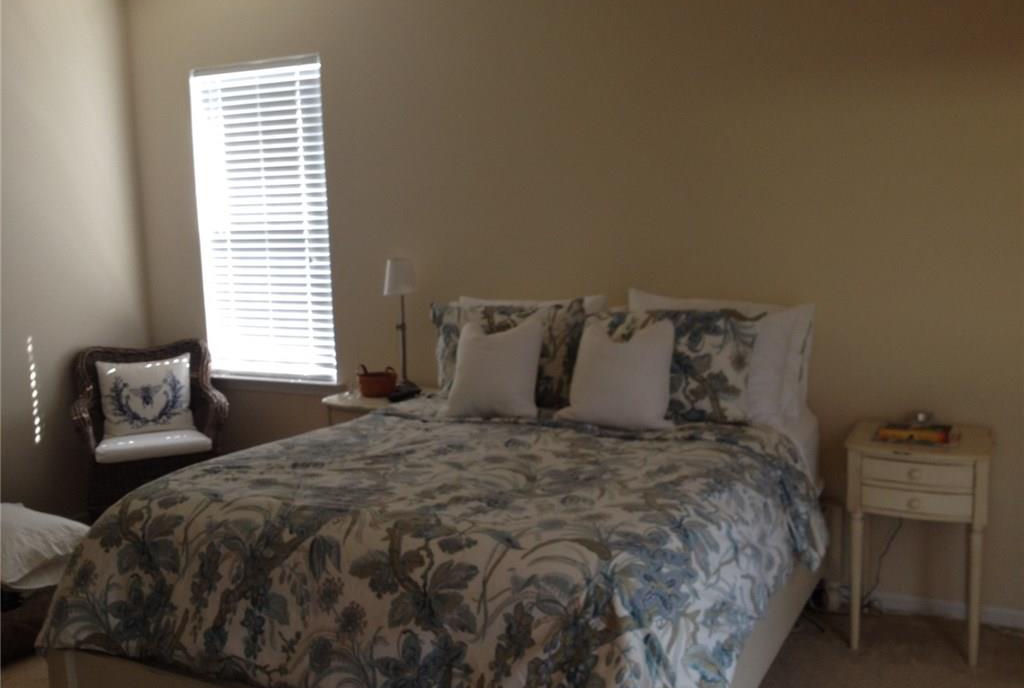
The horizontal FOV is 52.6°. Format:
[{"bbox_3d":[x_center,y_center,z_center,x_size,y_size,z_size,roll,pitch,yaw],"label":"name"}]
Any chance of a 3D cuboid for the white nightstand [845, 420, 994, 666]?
[{"bbox_3d":[1.367,0.660,3.491,0.446,0.720,0.358,2,8,27],"label":"white nightstand"}]

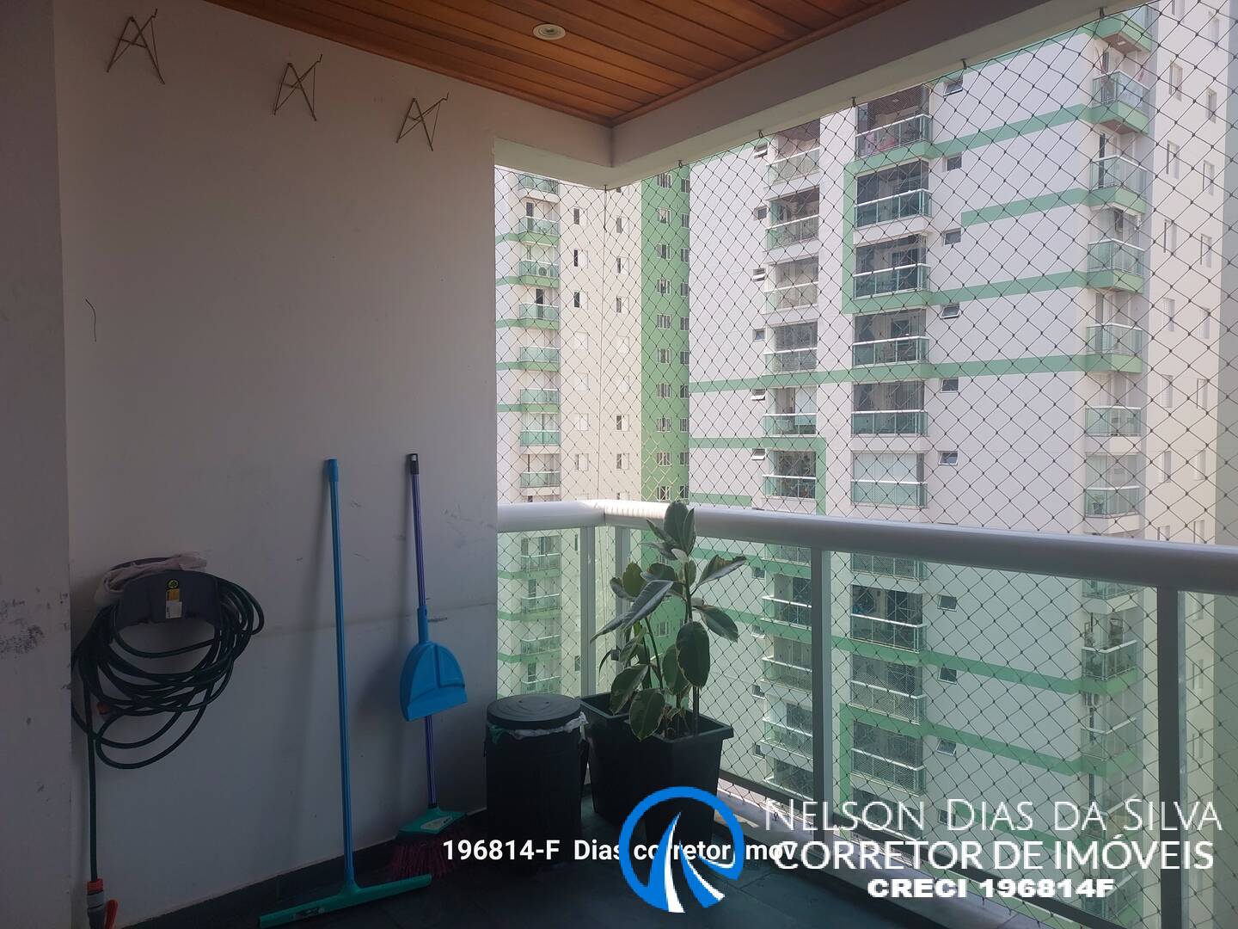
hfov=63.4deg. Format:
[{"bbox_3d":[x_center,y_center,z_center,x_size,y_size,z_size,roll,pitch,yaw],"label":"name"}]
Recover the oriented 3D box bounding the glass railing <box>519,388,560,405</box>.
[{"bbox_3d":[-5.381,-4.607,67.887,2.783,1.020,0.780,-1,2,-40],"label":"glass railing"}]

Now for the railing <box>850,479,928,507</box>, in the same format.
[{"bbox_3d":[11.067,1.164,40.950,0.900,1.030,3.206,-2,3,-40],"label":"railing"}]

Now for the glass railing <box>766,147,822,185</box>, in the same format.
[{"bbox_3d":[7.892,-12.939,44.057,0.750,1.050,3.020,-2,3,-40],"label":"glass railing"}]

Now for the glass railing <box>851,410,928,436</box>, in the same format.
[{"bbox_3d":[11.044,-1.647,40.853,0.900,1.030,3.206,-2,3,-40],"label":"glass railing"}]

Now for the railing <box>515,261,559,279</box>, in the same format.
[{"bbox_3d":[-5.289,-12.910,66.899,2.690,1.000,0.820,-2,3,-40],"label":"railing"}]

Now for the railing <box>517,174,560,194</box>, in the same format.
[{"bbox_3d":[-5.478,-19.054,68.083,2.711,1.000,0.860,-2,3,-43],"label":"railing"}]

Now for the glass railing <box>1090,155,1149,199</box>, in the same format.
[{"bbox_3d":[17.767,-10.163,35.521,2.497,1.050,0.850,-2,3,-40],"label":"glass railing"}]

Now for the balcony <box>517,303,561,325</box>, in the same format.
[{"bbox_3d":[-5.388,-10.130,67.730,2.783,1.250,0.820,-1,2,-40],"label":"balcony"}]

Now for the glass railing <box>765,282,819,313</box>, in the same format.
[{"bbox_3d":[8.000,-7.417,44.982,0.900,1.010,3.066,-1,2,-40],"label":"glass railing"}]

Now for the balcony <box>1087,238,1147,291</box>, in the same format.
[{"bbox_3d":[17.682,-7.039,35.628,2.497,1.600,0.850,-2,3,-40],"label":"balcony"}]

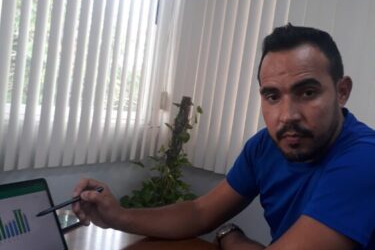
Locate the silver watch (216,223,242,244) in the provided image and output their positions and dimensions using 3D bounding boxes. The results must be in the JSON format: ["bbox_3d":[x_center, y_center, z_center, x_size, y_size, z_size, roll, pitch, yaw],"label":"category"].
[{"bbox_3d":[0.106,0.267,0.930,0.062,0.055,0.043,-34,6,-5],"label":"silver watch"}]

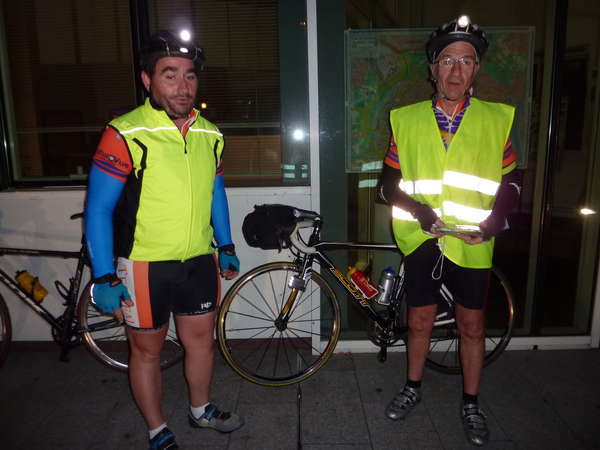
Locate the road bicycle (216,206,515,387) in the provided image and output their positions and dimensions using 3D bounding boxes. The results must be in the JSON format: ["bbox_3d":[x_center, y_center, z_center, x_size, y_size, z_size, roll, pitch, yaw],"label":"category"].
[{"bbox_3d":[0.388,0.356,2.340,1.655,0.980,0.450,-2,0,-6],"label":"road bicycle"}]

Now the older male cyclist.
[{"bbox_3d":[0.618,0.034,1.857,0.580,1.745,0.420,2,9,18],"label":"older male cyclist"}]

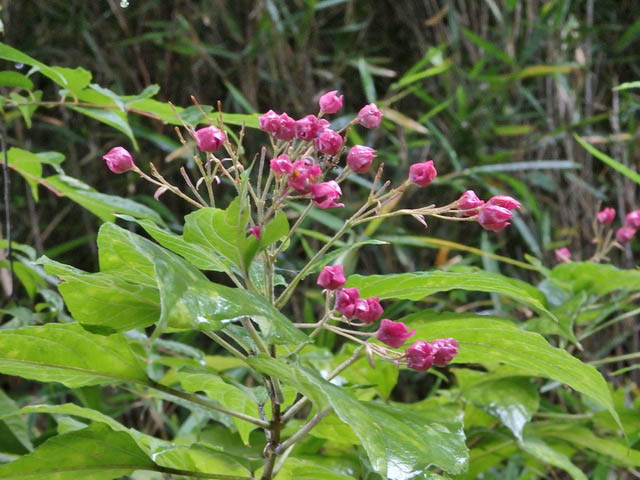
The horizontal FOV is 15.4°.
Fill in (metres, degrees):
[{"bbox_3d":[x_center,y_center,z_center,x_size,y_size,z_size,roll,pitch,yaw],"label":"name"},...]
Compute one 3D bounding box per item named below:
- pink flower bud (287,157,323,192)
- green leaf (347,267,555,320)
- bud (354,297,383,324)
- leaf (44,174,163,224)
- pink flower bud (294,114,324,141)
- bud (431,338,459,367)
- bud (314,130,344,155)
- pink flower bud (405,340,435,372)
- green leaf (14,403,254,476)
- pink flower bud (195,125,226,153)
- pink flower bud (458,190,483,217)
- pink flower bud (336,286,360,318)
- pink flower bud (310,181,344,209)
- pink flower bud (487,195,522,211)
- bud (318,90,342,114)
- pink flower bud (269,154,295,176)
[{"bbox_3d":[-0.007,-0.031,1.150,0.017,0.017,0.017,-1,5,-11],"label":"pink flower bud"},{"bbox_3d":[0.065,0.026,1.180,0.102,0.020,0.038,5,13,-3],"label":"green leaf"},{"bbox_3d":[0.026,0.038,1.280,0.015,0.015,0.015,40,38,0],"label":"bud"},{"bbox_3d":[-0.113,-0.021,1.240,0.066,0.016,0.030,20,14,0],"label":"leaf"},{"bbox_3d":[-0.006,-0.062,1.300,0.015,0.015,0.015,7,37,0],"label":"pink flower bud"},{"bbox_3d":[0.068,0.061,1.280,0.015,0.014,0.014,-27,0,24],"label":"bud"},{"bbox_3d":[0.004,-0.048,1.155,0.016,0.013,0.014,-2,5,-17],"label":"bud"},{"bbox_3d":[0.048,0.056,1.140,0.015,0.015,0.015,-4,6,-37],"label":"pink flower bud"},{"bbox_3d":[-0.102,0.110,1.300,0.132,0.020,0.045,15,13,0],"label":"green leaf"},{"bbox_3d":[-0.053,-0.049,1.150,0.016,0.014,0.015,0,5,0],"label":"pink flower bud"},{"bbox_3d":[0.082,-0.020,1.300,0.015,0.013,0.013,-27,0,24],"label":"pink flower bud"},{"bbox_3d":[0.014,0.031,1.150,0.013,0.015,0.014,0,5,0],"label":"pink flower bud"},{"bbox_3d":[0.004,-0.025,1.300,0.017,0.015,0.015,-10,0,30],"label":"pink flower bud"},{"bbox_3d":[0.090,-0.017,1.155,0.017,0.010,0.013,2,5,17],"label":"pink flower bud"},{"bbox_3d":[0.006,-0.076,1.300,0.013,0.015,0.013,41,18,0],"label":"bud"},{"bbox_3d":[-0.018,-0.036,1.150,0.012,0.011,0.011,0,5,0],"label":"pink flower bud"}]

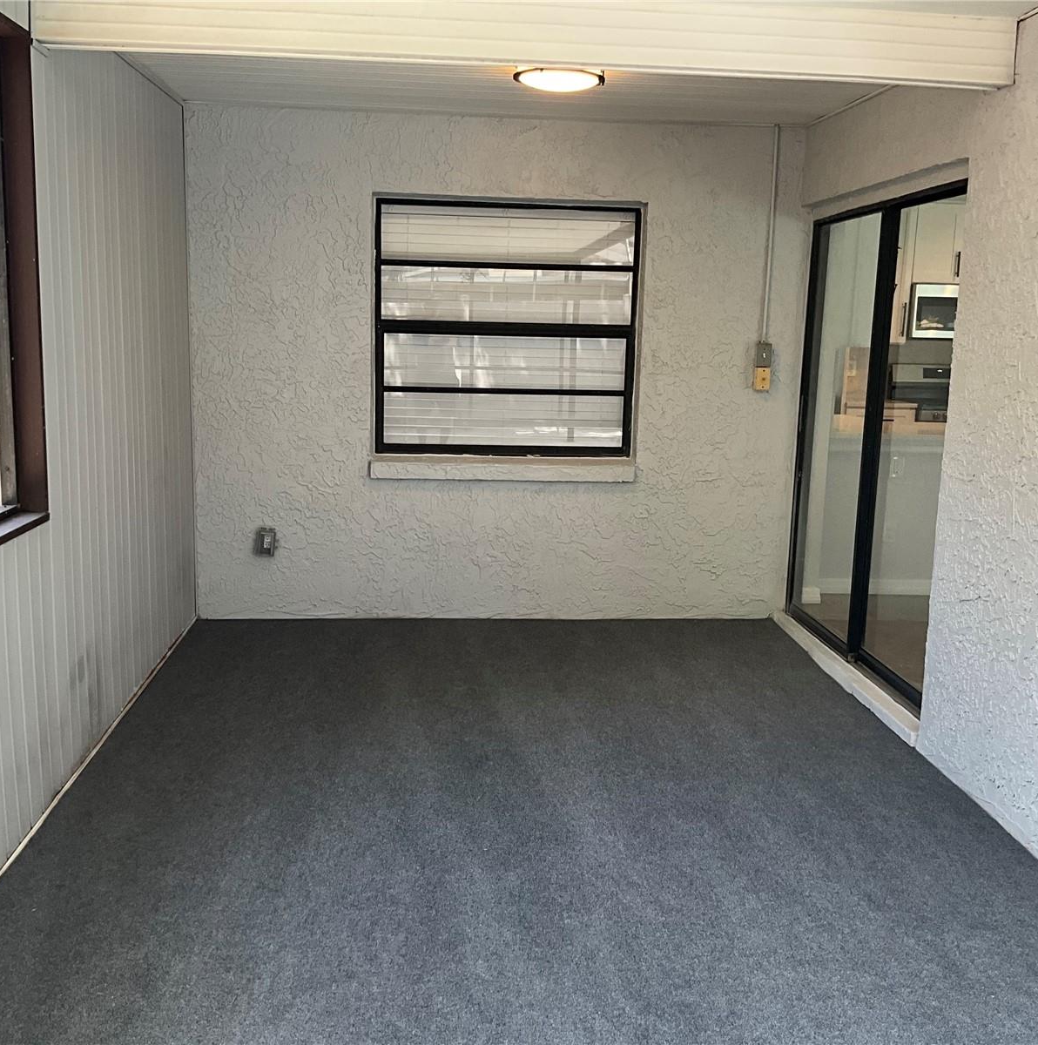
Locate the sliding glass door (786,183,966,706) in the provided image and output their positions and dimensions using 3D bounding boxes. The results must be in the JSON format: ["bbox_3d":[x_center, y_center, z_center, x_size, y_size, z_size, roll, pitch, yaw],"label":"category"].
[{"bbox_3d":[1.577,-0.363,5.152,0.110,2.030,1.830,1,10,-4],"label":"sliding glass door"}]

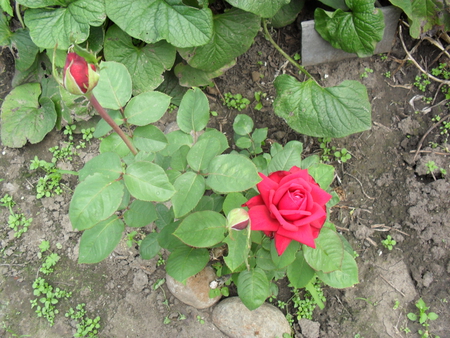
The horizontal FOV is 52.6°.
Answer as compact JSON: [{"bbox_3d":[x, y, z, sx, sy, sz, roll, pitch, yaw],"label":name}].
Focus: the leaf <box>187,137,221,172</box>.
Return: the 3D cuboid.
[{"bbox_3d":[-0.033,-0.022,0.700,0.048,0.016,0.060,18,71,5],"label":"leaf"}]

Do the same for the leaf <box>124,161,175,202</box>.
[{"bbox_3d":[-0.106,0.018,0.640,0.072,0.015,0.050,19,71,7],"label":"leaf"}]

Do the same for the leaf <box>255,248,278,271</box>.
[{"bbox_3d":[0.073,0.148,0.745,0.049,0.020,0.042,21,60,13],"label":"leaf"}]

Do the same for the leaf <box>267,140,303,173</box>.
[{"bbox_3d":[0.105,-0.018,0.766,0.056,0.025,0.082,27,62,16],"label":"leaf"}]

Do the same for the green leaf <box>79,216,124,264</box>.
[{"bbox_3d":[-0.170,0.098,0.630,0.053,0.017,0.084,42,86,15],"label":"green leaf"}]

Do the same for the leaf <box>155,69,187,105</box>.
[{"bbox_3d":[-0.126,-0.191,1.030,0.092,0.040,0.107,-28,77,-11],"label":"leaf"}]

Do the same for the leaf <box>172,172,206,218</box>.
[{"bbox_3d":[-0.054,0.040,0.690,0.050,0.018,0.082,27,70,9],"label":"leaf"}]

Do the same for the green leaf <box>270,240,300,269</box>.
[{"bbox_3d":[0.098,0.137,0.740,0.048,0.018,0.055,24,69,14],"label":"green leaf"}]

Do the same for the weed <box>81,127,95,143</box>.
[{"bbox_3d":[-0.313,-0.079,1.037,0.032,0.025,0.033,0,58,0],"label":"weed"}]

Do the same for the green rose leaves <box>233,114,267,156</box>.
[{"bbox_3d":[0.047,-0.064,0.870,0.065,0.060,0.055,0,58,0],"label":"green rose leaves"}]

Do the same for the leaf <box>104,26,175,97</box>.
[{"bbox_3d":[-0.183,-0.235,0.995,0.155,0.035,0.193,3,66,1],"label":"leaf"}]

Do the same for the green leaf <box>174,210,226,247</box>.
[{"bbox_3d":[-0.034,0.088,0.660,0.077,0.012,0.056,-6,64,-4],"label":"green leaf"}]

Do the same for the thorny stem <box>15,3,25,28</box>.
[{"bbox_3d":[-0.515,-0.384,1.140,0.022,0.075,0.025,0,55,0],"label":"thorny stem"}]

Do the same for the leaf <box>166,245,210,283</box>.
[{"bbox_3d":[-0.059,0.149,0.720,0.061,0.012,0.059,12,62,5],"label":"leaf"}]

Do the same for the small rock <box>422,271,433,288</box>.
[{"bbox_3d":[0.385,0.210,0.865,0.021,0.018,0.030,0,58,0],"label":"small rock"}]

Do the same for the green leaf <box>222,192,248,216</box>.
[{"bbox_3d":[0.019,0.062,0.751,0.045,0.020,0.055,-1,58,-1],"label":"green leaf"}]

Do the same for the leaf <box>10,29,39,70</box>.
[{"bbox_3d":[-0.478,-0.283,1.080,0.074,0.040,0.101,-30,82,-17],"label":"leaf"}]

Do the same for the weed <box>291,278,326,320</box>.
[{"bbox_3d":[0.153,0.239,0.835,0.066,0.040,0.070,0,58,0],"label":"weed"}]

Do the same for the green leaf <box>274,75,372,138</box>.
[{"bbox_3d":[0.201,-0.128,0.930,0.189,0.050,0.128,-10,72,2],"label":"green leaf"}]

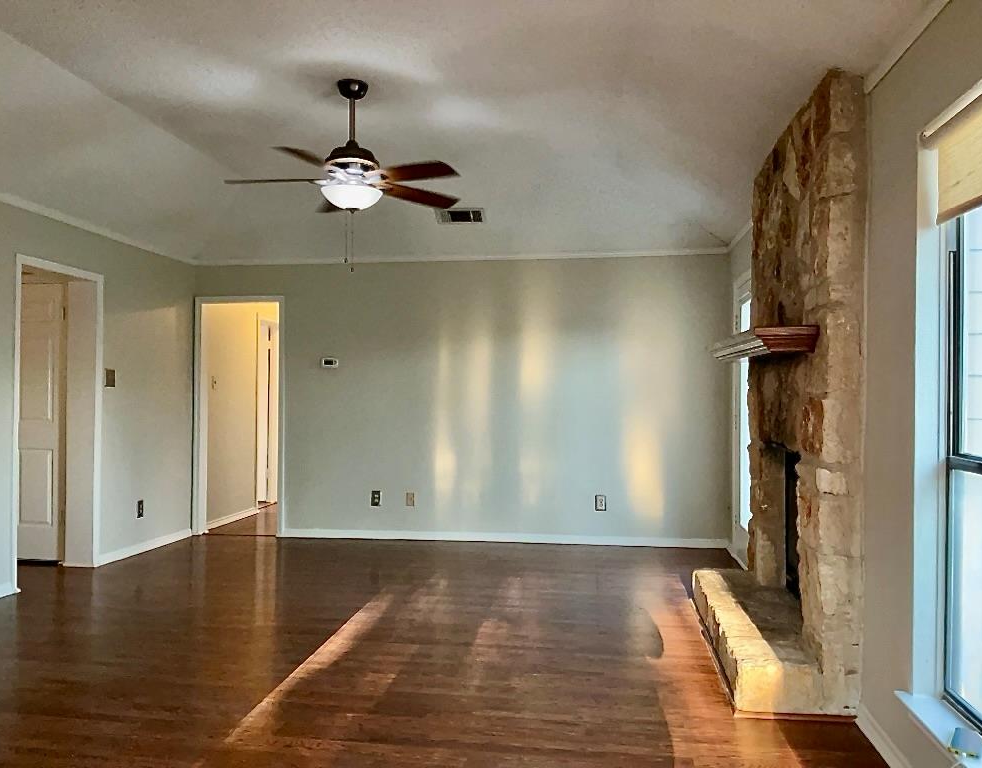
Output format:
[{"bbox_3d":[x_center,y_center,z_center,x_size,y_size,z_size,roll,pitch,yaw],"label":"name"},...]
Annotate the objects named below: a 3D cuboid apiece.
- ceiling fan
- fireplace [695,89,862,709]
[{"bbox_3d":[-0.727,-1.229,4.157,1.300,0.700,1.300,0,-1,8],"label":"ceiling fan"},{"bbox_3d":[1.315,0.051,3.975,0.465,2.520,1.750,0,-1,8],"label":"fireplace"}]

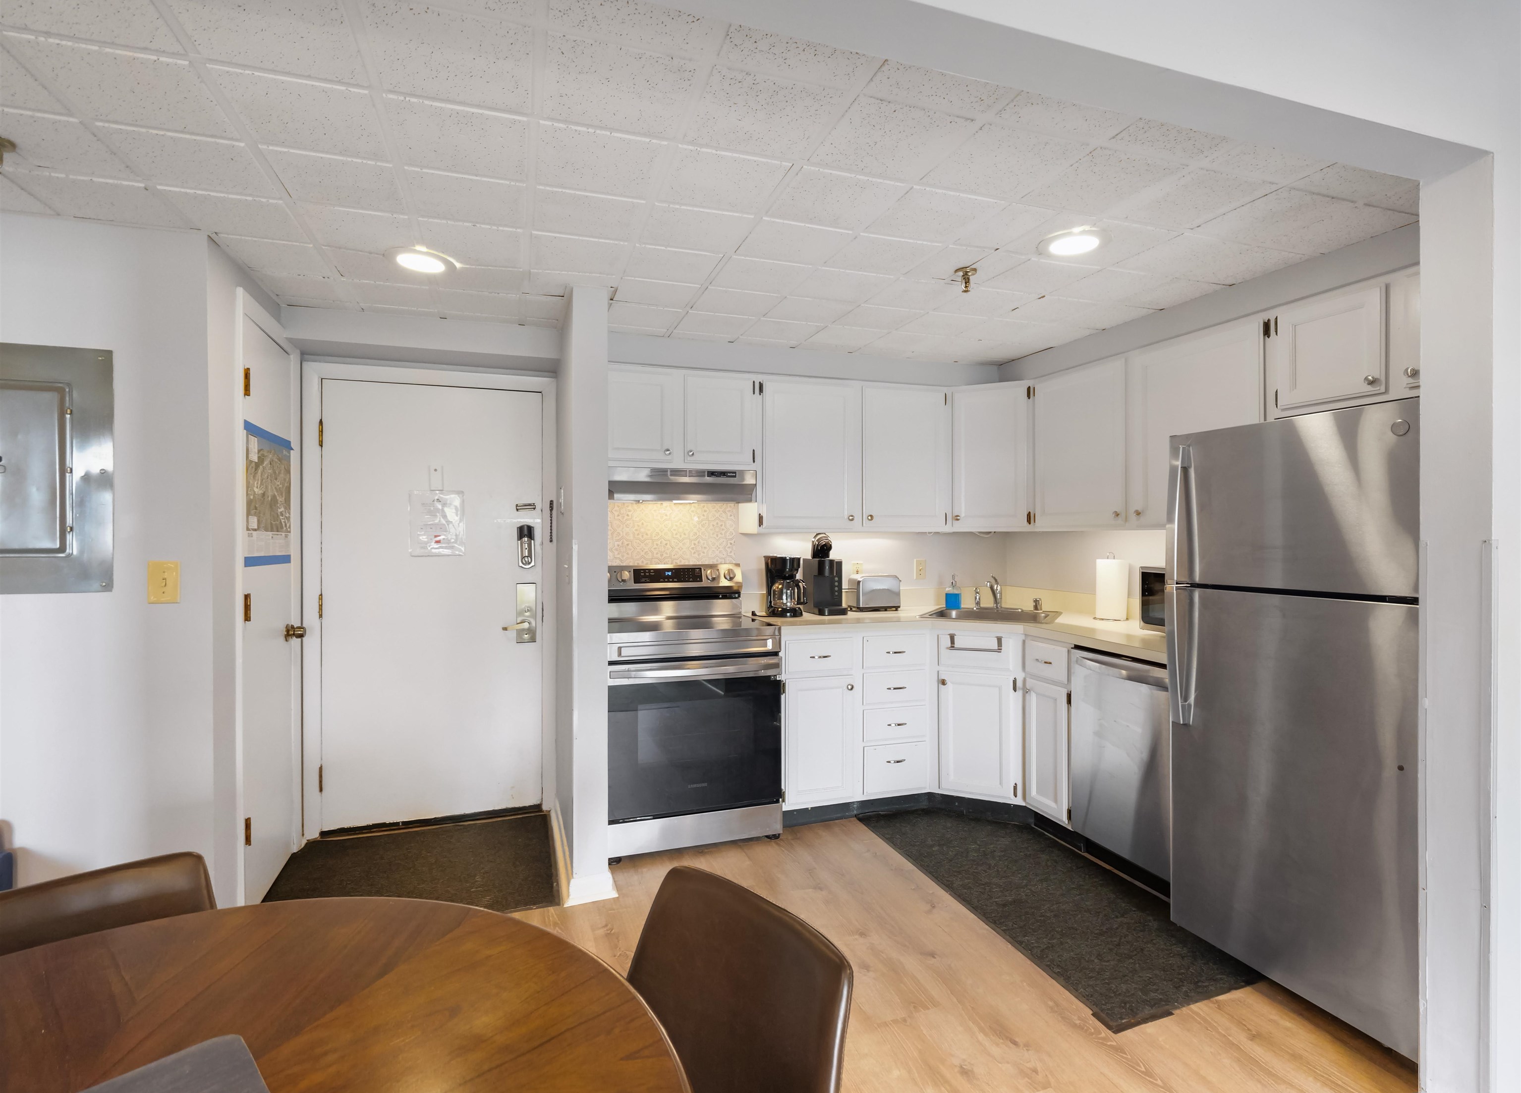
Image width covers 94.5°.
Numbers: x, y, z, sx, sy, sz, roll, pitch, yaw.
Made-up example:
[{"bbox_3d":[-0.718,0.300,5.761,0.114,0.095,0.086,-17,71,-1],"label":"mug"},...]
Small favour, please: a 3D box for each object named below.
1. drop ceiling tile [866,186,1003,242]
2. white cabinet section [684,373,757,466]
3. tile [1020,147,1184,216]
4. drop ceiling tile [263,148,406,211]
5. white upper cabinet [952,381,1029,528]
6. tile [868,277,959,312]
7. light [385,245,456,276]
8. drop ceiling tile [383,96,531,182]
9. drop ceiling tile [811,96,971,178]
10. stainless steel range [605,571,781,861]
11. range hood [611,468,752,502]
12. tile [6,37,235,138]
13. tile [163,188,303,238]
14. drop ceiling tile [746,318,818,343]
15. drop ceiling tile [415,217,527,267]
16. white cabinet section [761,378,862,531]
[{"bbox_3d":[0.488,-0.944,2.002,0.282,0.020,0.285,-1,1,-19],"label":"drop ceiling tile"},{"bbox_3d":[-0.190,-0.591,3.300,0.338,0.408,0.022,-1,1,-19],"label":"white cabinet section"},{"bbox_3d":[0.875,-0.942,1.821,0.282,0.020,0.285,-1,1,-19],"label":"tile"},{"bbox_3d":[-1.055,-0.925,1.766,0.290,0.020,0.290,-1,2,-19],"label":"drop ceiling tile"},{"bbox_3d":[1.176,-0.457,3.607,0.378,0.715,0.022,0,1,27],"label":"white upper cabinet"},{"bbox_3d":[0.579,-0.959,2.675,0.282,0.020,0.285,-1,1,-19],"label":"tile"},{"bbox_3d":[-1.098,-0.926,2.280,0.210,0.025,0.210,-1,1,-19],"label":"light"},{"bbox_3d":[-0.682,-0.932,1.609,0.280,0.020,0.280,0,1,-19],"label":"drop ceiling tile"},{"bbox_3d":[0.291,-0.933,1.615,0.282,0.020,0.285,-1,1,-19],"label":"drop ceiling tile"},{"bbox_3d":[-0.352,0.674,3.134,0.760,1.170,0.670,0,1,-19],"label":"stainless steel range"},{"bbox_3d":[-0.421,-0.273,3.271,0.757,0.148,0.345,0,1,-19],"label":"range hood"},{"bbox_3d":[-1.256,-0.918,1.411,0.282,0.020,0.285,-1,1,-19],"label":"tile"},{"bbox_3d":[-1.460,-0.936,1.987,0.280,0.020,0.280,0,1,-19],"label":"tile"},{"bbox_3d":[0.093,-0.964,3.133,0.282,0.017,0.278,0,1,-18],"label":"drop ceiling tile"},{"bbox_3d":[-0.885,-0.939,2.180,0.280,0.020,0.280,0,1,-19],"label":"drop ceiling tile"},{"bbox_3d":[0.250,-0.431,3.348,0.508,0.700,0.022,0,1,-19],"label":"white cabinet section"}]

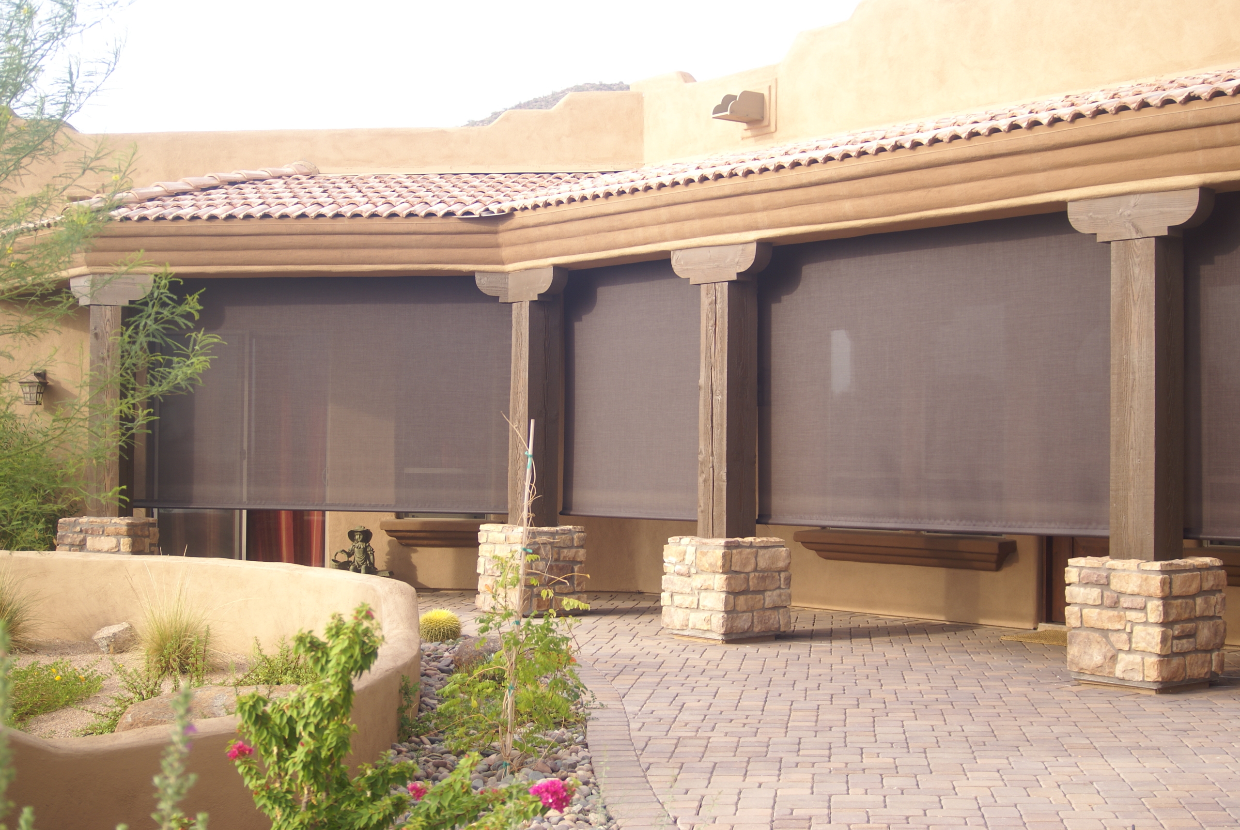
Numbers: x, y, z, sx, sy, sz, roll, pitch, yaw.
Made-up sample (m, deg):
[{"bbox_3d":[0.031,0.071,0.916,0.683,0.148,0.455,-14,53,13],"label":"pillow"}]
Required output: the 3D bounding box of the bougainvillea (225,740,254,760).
[{"bbox_3d":[-1.077,0.948,5.075,0.080,0.056,0.070,1,-2,0],"label":"bougainvillea"}]

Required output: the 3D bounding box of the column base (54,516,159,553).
[{"bbox_3d":[-4.588,1.292,16.099,0.670,0.723,0.670,0,-2,8],"label":"column base"}]

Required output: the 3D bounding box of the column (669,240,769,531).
[{"bbox_3d":[0.812,-0.164,13.547,0.322,2.185,0.907,2,-2,-41],"label":"column"}]

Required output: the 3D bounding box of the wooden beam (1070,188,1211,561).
[{"bbox_3d":[3.171,-0.216,10.817,0.322,2.185,0.907,2,-2,-41],"label":"wooden beam"}]

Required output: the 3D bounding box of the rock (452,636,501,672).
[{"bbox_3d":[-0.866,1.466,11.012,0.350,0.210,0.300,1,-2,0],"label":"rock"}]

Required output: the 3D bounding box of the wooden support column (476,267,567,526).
[{"bbox_3d":[-0.792,-0.133,15.248,0.512,2.185,0.826,2,-2,-41],"label":"wooden support column"}]

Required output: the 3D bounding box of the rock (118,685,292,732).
[{"bbox_3d":[-1.472,1.082,6.371,0.660,0.230,0.400,1,-2,-20],"label":"rock"}]

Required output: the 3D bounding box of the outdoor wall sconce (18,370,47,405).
[{"bbox_3d":[-6.099,-0.282,18.659,0.215,0.362,0.331,0,-2,4],"label":"outdoor wall sconce"}]

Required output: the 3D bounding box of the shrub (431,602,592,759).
[{"bbox_3d":[-0.465,1.138,7.620,0.630,0.660,0.600,1,-2,0],"label":"shrub"}]

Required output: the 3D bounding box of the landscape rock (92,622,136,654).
[{"bbox_3d":[-3.070,1.354,10.875,0.260,0.180,0.200,1,-2,-18],"label":"landscape rock"}]

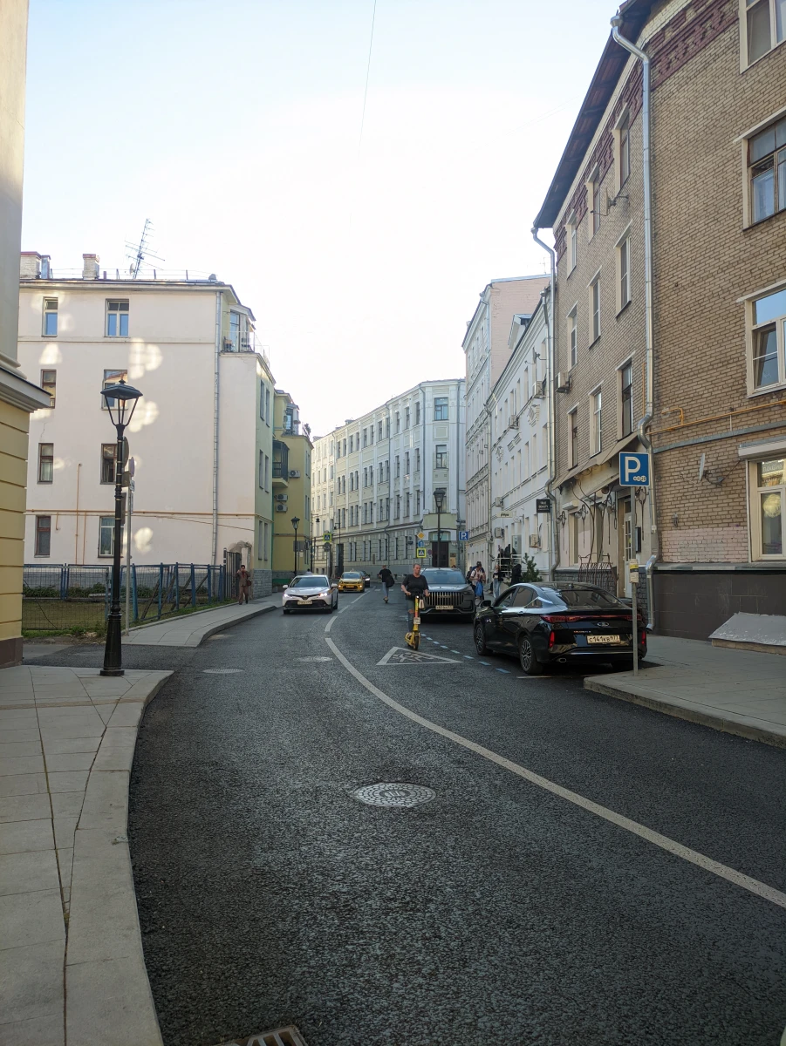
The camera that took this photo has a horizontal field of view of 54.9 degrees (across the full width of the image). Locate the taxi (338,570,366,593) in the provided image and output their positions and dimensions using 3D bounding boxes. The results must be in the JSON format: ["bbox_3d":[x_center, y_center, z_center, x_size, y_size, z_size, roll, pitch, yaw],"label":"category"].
[{"bbox_3d":[-2.880,4.165,53.146,1.750,1.480,4.350,0,-3,1],"label":"taxi"}]

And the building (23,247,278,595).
[{"bbox_3d":[-13.471,-4.630,41.310,13.000,17.380,8.000,0,-3,-3],"label":"building"}]

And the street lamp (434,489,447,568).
[{"bbox_3d":[1.882,1.017,30.493,0.500,4.900,0.500,0,-3,0],"label":"street lamp"}]

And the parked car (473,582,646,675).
[{"bbox_3d":[2.972,1.916,14.493,1.850,1.490,4.760,1,-3,-10],"label":"parked car"}]

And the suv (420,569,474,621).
[{"bbox_3d":[1.648,2.347,25.456,1.930,1.710,4.750,0,-3,1],"label":"suv"}]

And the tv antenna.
[{"bbox_3d":[-13.313,-14.618,40.425,1.700,3.140,1.400,3,-4,-37],"label":"tv antenna"}]

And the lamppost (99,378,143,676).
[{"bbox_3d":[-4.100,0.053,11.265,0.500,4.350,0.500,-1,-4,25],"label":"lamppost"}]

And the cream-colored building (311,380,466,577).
[{"bbox_3d":[3.490,-3.104,90.020,12.000,20.190,34.000,2,-4,-21],"label":"cream-colored building"}]

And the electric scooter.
[{"bbox_3d":[0.425,2.035,15.757,0.470,1.170,1.120,1,-3,-9],"label":"electric scooter"}]

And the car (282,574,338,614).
[{"bbox_3d":[-3.207,2.803,30.097,1.860,1.450,4.860,0,-3,-1],"label":"car"}]

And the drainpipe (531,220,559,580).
[{"bbox_3d":[5.519,-3.849,27.829,0.900,14.100,0.200,0,-3,0],"label":"drainpipe"}]

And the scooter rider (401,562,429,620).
[{"bbox_3d":[0.472,1.669,15.829,0.580,1.610,0.450,1,-3,-7],"label":"scooter rider"}]

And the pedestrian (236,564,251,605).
[{"bbox_3d":[-6.362,2.641,32.199,0.620,1.690,0.420,1,-3,-5],"label":"pedestrian"}]

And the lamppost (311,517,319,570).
[{"bbox_3d":[-5.823,2.121,56.972,0.680,5.770,0.300,0,-3,0],"label":"lamppost"}]

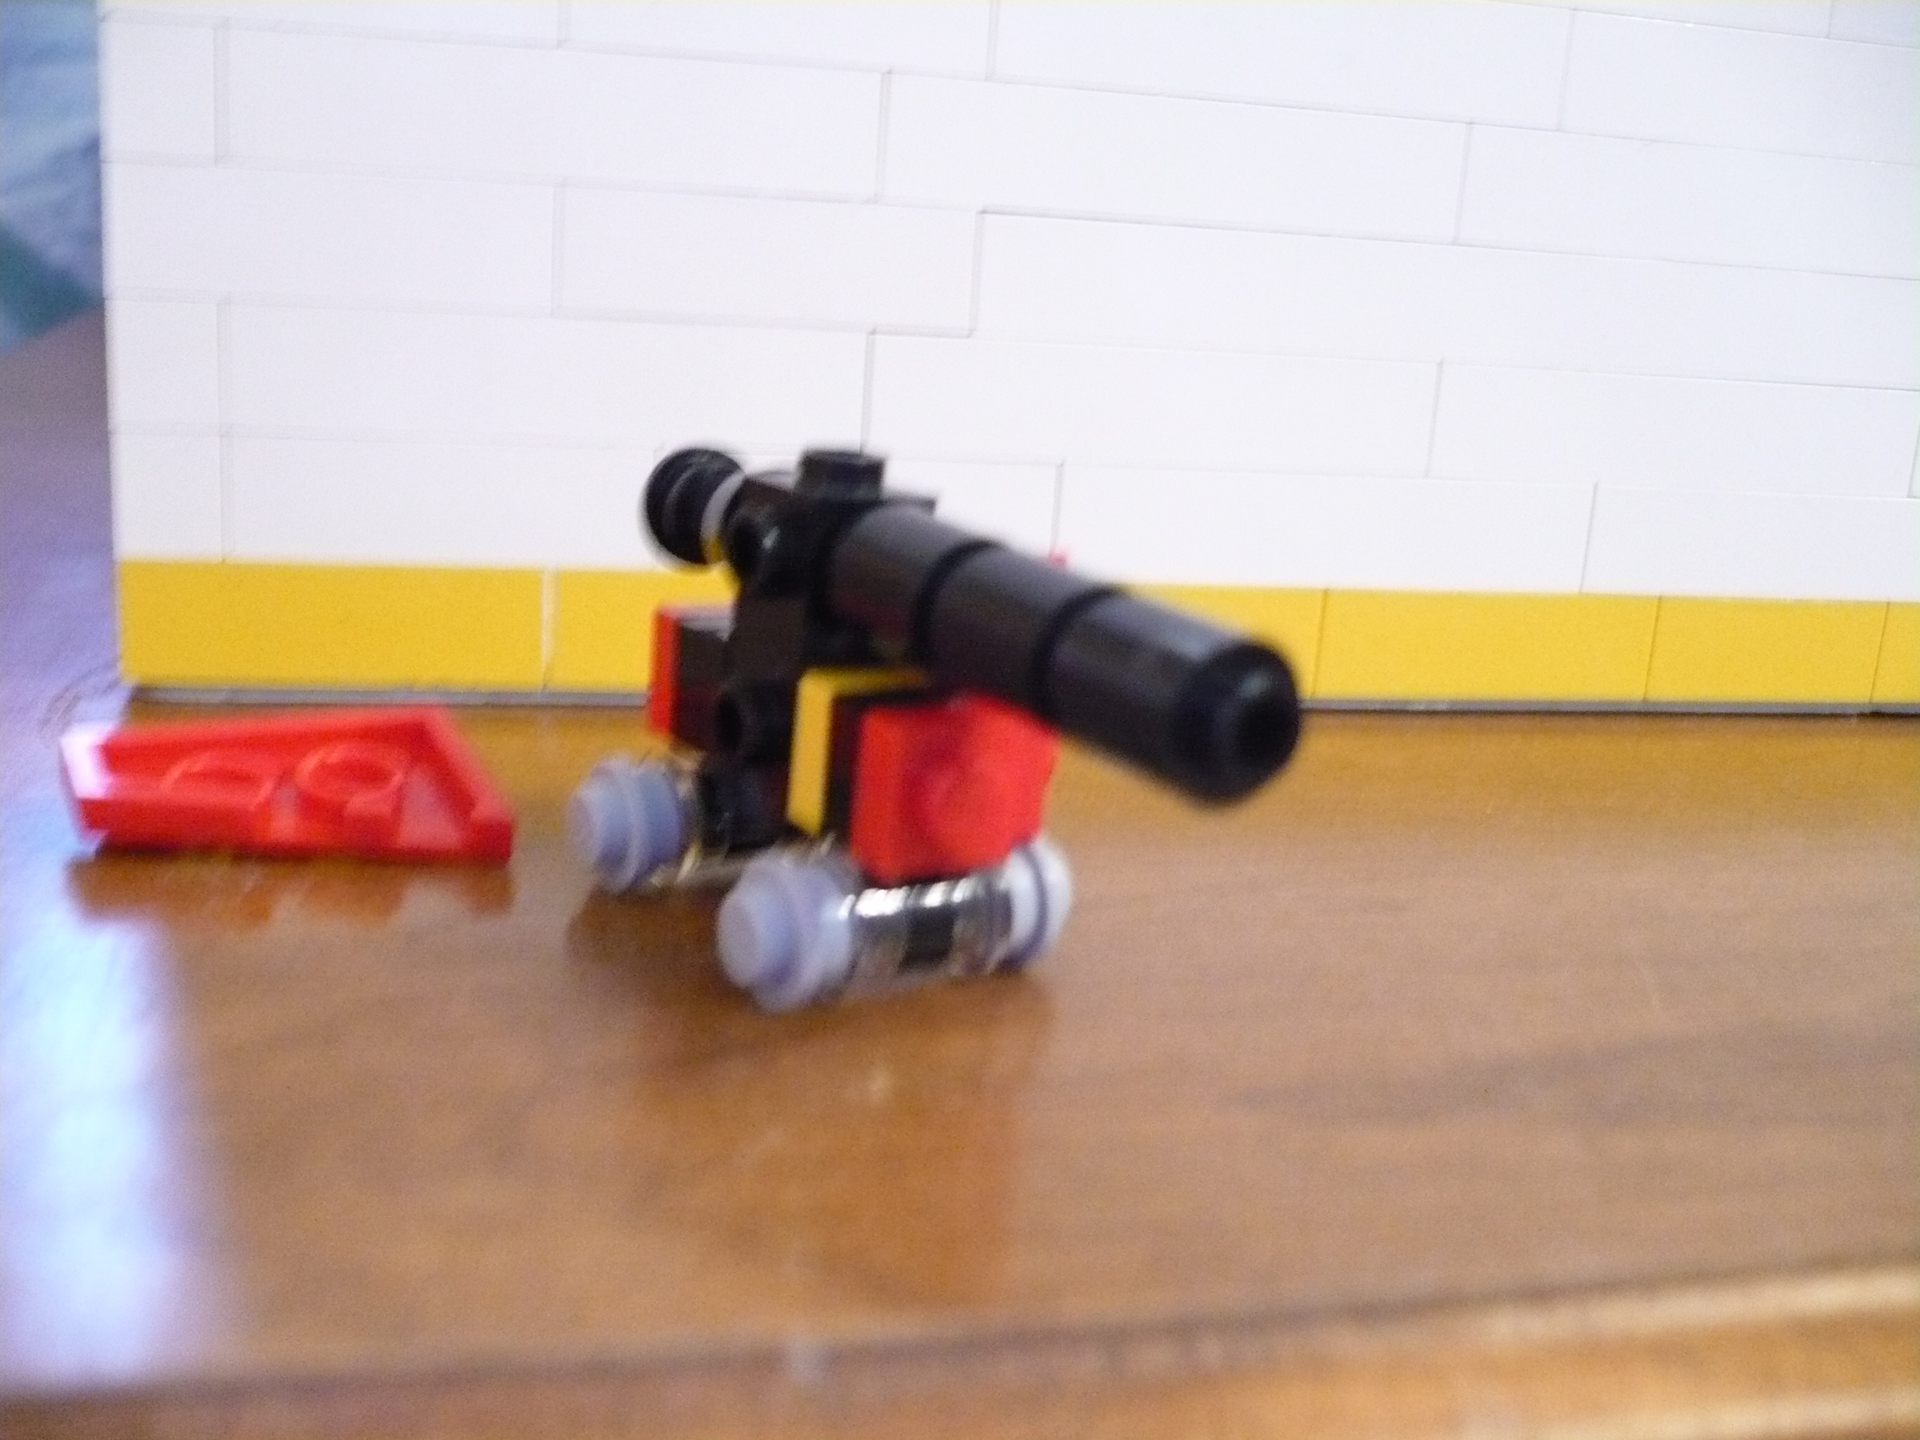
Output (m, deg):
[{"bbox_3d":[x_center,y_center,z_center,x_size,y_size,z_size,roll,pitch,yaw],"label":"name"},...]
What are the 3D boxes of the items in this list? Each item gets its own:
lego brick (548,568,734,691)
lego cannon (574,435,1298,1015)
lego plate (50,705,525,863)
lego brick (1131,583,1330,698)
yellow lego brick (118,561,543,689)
[{"bbox_3d":[-0.017,-0.008,0.158,0.032,0.010,0.008,0,15,-13],"label":"lego brick"},{"bbox_3d":[-0.004,0.000,0.110,0.020,0.028,0.050,-10,23,-37],"label":"lego cannon"},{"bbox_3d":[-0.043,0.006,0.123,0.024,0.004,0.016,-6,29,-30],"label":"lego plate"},{"bbox_3d":[0.014,-0.008,0.165,0.032,0.010,0.008,0,15,-13],"label":"lego brick"},{"bbox_3d":[-0.048,-0.009,0.151,0.032,0.010,0.008,0,15,-13],"label":"yellow lego brick"}]

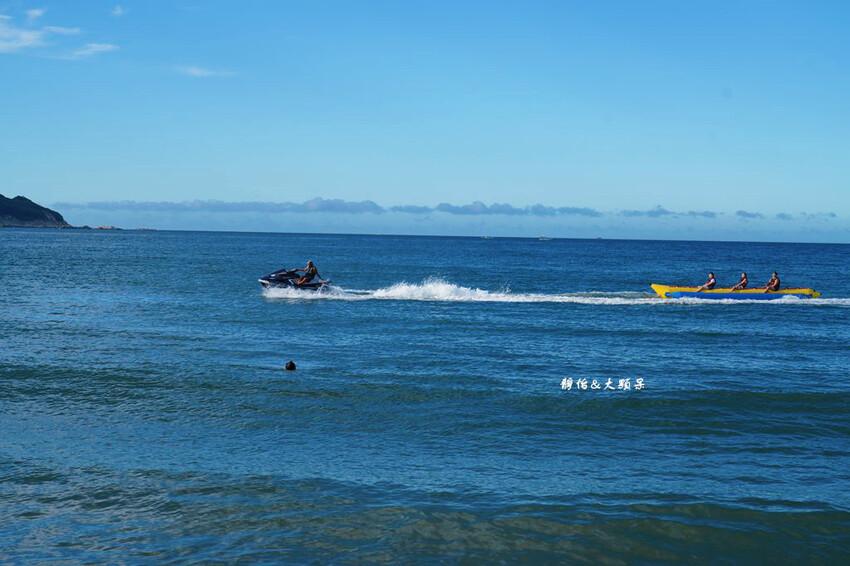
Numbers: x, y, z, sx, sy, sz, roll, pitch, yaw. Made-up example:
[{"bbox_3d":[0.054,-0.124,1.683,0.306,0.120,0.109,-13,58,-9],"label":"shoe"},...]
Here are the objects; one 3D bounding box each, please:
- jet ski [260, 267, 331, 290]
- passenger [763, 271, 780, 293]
[{"bbox_3d":[-5.666,-0.109,64.800,3.300,1.120,1.200,1,2,-13],"label":"jet ski"},{"bbox_3d":[16.080,-0.037,68.900,0.800,0.970,0.580,1,2,-15],"label":"passenger"}]

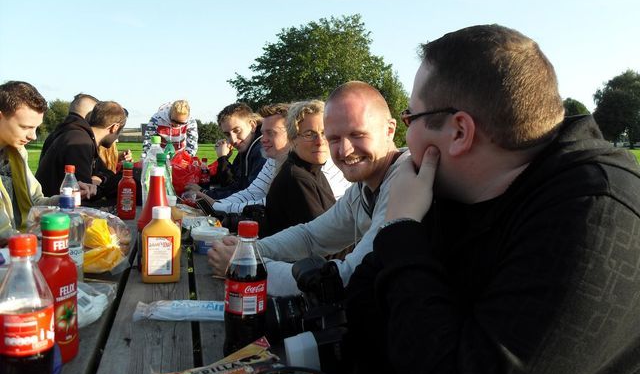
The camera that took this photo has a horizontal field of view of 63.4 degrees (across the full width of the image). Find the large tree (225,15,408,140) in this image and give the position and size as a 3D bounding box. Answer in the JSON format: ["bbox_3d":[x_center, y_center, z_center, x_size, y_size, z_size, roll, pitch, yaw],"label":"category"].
[{"bbox_3d":[-0.104,-7.151,36.000,12.500,9.842,11.500,1,5,0],"label":"large tree"}]

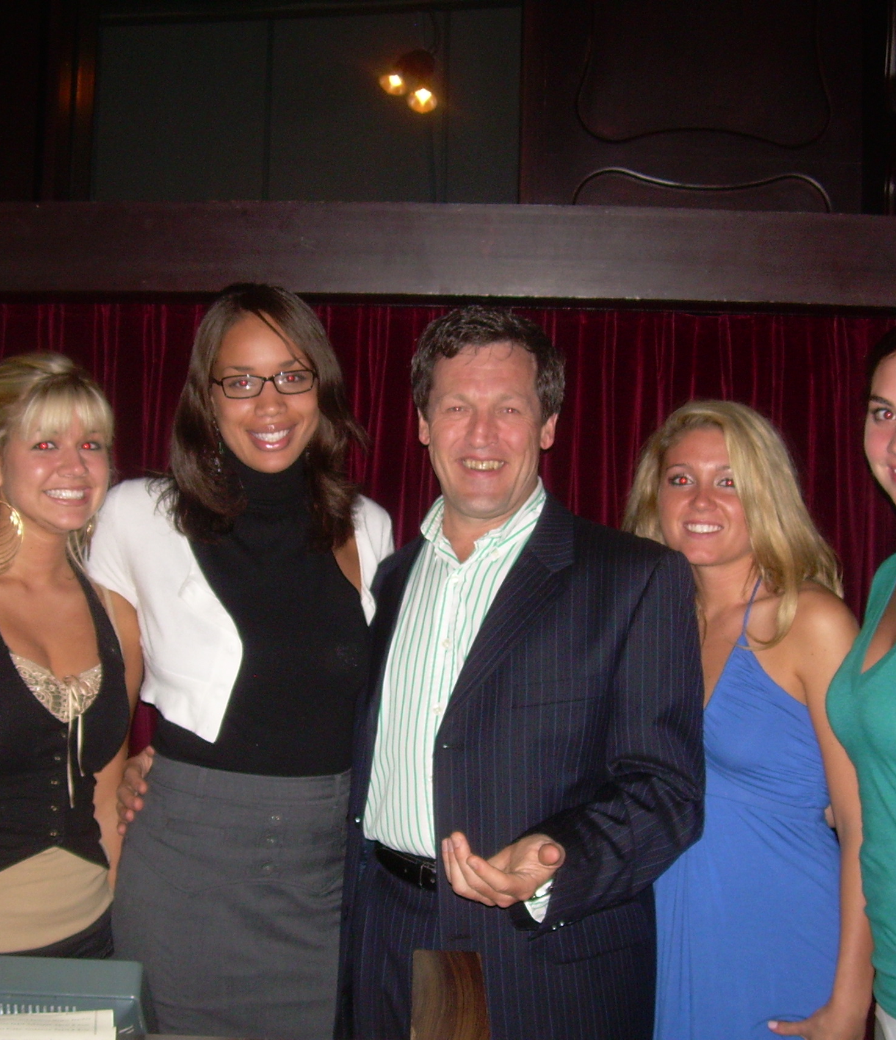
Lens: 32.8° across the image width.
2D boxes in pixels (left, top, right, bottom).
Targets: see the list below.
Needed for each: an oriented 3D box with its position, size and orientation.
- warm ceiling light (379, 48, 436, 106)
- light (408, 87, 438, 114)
[{"bbox_3d":[-0.091,-0.991,3.400,0.120,0.120,0.120,1,0,11],"label":"warm ceiling light"},{"bbox_3d":[-0.055,-0.932,3.380,0.065,0.060,0.070,1,0,3],"label":"light"}]

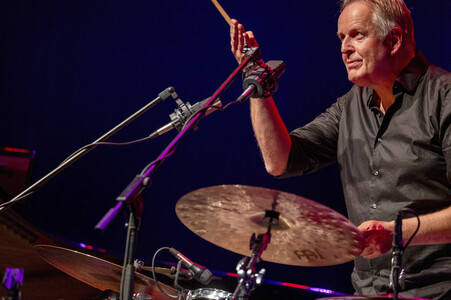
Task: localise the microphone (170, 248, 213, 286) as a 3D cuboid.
[{"bbox_3d":[-0.088,0.289,6.350,0.128,0.035,0.035,38,0,9],"label":"microphone"}]

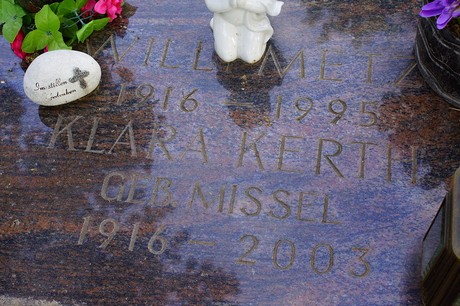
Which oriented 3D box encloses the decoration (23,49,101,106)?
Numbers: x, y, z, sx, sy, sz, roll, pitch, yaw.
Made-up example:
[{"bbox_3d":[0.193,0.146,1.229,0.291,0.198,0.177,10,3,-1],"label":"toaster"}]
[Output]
[{"bbox_3d":[-0.242,-0.108,0.957,0.115,0.078,0.076,-16,61,-4],"label":"decoration"}]

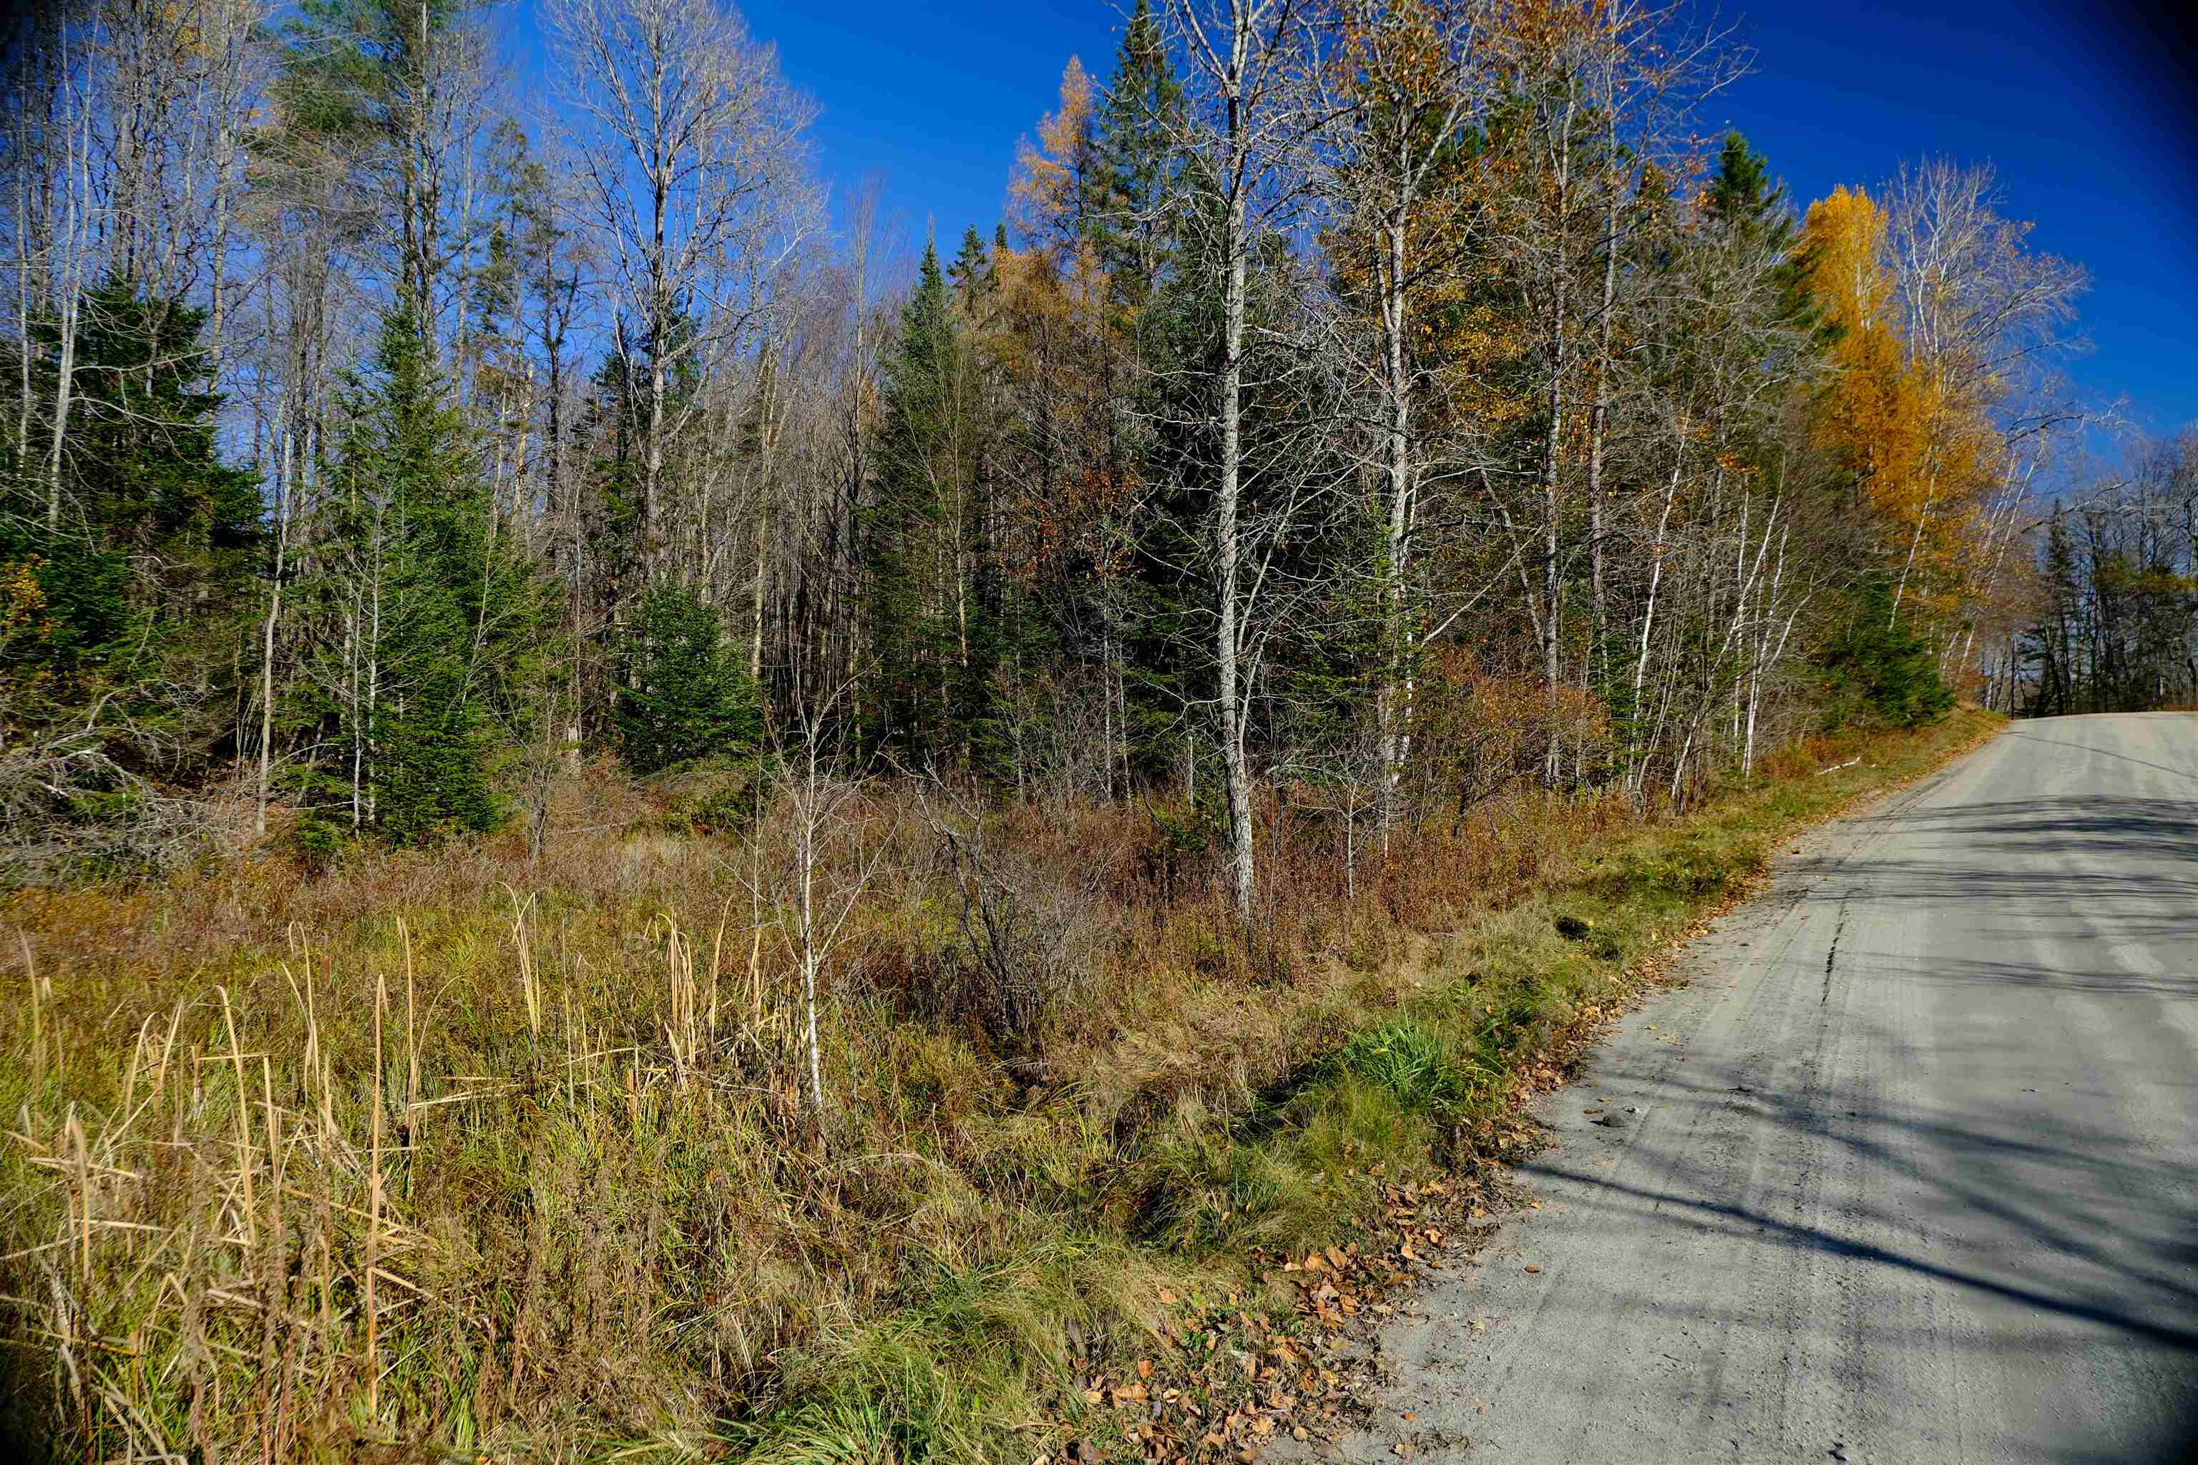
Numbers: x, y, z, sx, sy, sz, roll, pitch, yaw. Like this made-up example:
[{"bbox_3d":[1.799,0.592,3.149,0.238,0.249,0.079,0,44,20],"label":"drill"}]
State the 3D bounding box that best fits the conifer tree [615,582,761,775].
[{"bbox_3d":[-7.322,-0.933,25.000,2.600,3.500,2.600,2,2,0],"label":"conifer tree"}]

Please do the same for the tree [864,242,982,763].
[{"bbox_3d":[-3.848,-4.930,31.000,2.800,11.900,2.800,2,2,0],"label":"tree"}]

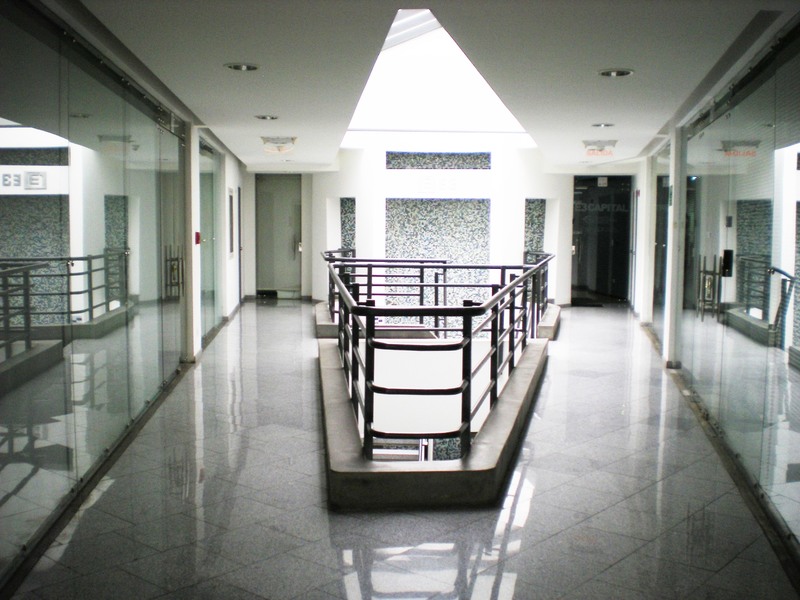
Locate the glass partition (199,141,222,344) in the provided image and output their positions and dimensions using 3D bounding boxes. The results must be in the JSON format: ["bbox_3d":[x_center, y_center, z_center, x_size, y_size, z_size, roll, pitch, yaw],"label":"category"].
[{"bbox_3d":[-2.554,-0.808,12.007,0.080,2.422,2.844,-1,5,-6],"label":"glass partition"}]

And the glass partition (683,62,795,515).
[{"bbox_3d":[2.365,-0.219,6.547,0.080,2.217,4.434,1,5,12],"label":"glass partition"}]

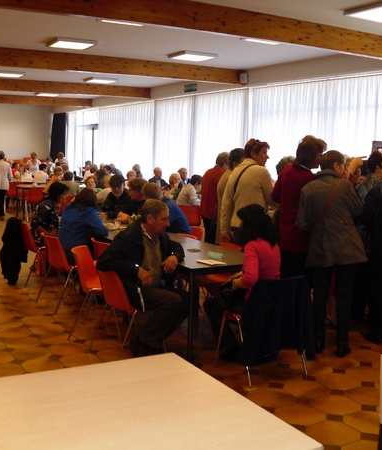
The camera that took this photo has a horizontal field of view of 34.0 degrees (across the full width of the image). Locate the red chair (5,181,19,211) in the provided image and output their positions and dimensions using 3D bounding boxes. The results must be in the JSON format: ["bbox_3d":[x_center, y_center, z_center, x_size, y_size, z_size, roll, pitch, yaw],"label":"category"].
[{"bbox_3d":[-4.592,-0.695,15.983,0.460,0.760,0.520,-3,8,-30],"label":"red chair"}]

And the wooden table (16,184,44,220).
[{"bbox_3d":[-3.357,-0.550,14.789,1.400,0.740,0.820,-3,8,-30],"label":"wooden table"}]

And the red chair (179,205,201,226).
[{"bbox_3d":[-0.033,0.046,10.212,0.470,0.760,0.520,2,7,6],"label":"red chair"}]

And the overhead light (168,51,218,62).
[{"bbox_3d":[0.027,-3.064,11.360,0.650,0.080,0.650,-3,8,-30],"label":"overhead light"}]

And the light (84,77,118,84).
[{"bbox_3d":[-2.255,-3.607,15.600,0.650,0.080,0.650,-3,8,-30],"label":"light"}]

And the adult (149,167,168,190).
[{"bbox_3d":[-0.629,-0.508,12.566,0.520,1.280,0.680,-2,7,-25],"label":"adult"}]

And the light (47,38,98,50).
[{"bbox_3d":[-1.935,-2.944,10.190,0.650,0.080,0.650,-3,8,-30],"label":"light"}]

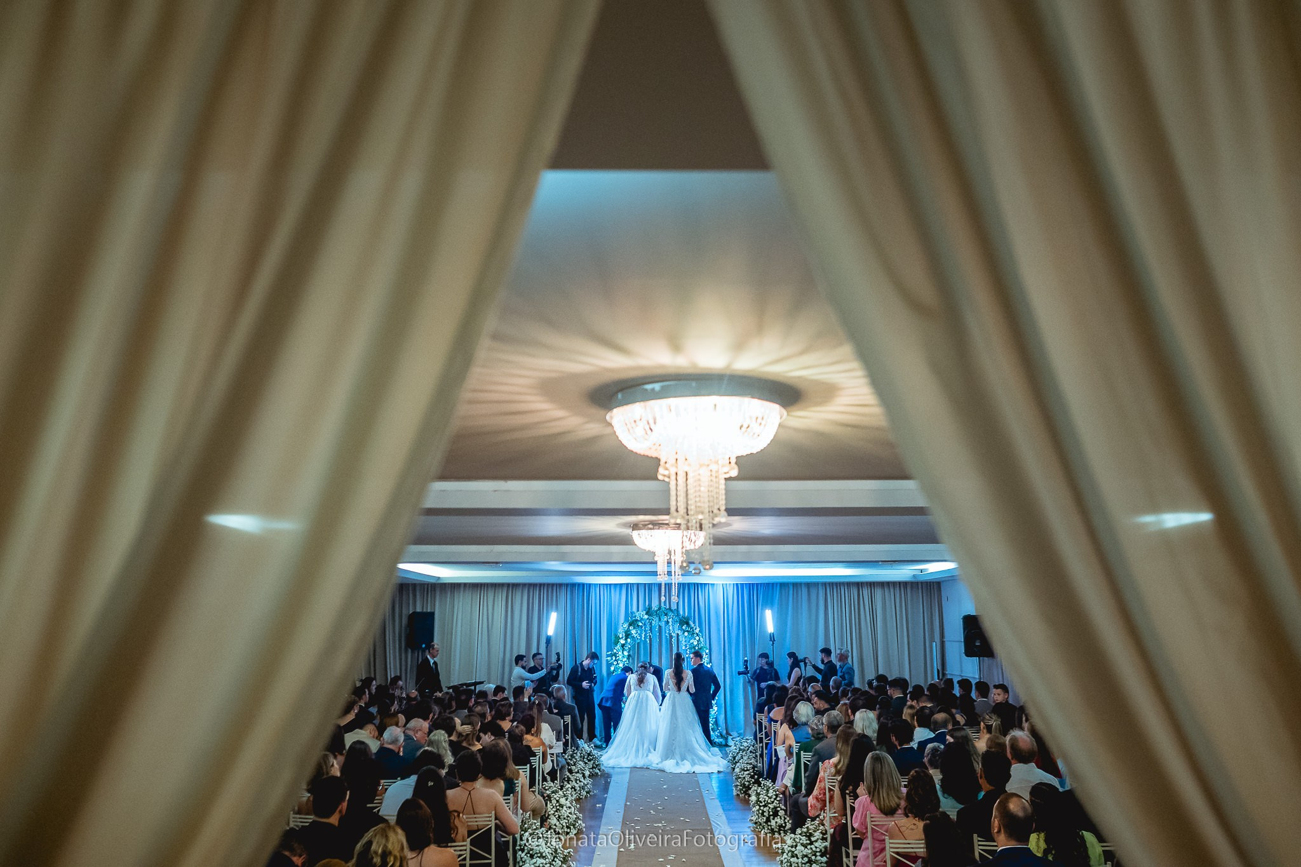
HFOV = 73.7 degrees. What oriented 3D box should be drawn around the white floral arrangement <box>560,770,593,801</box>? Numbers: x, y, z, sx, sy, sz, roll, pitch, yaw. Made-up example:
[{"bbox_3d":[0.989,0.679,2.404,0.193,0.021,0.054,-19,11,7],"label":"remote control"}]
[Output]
[{"bbox_3d":[-0.996,4.691,11.722,0.460,0.460,0.460,0,-12,0],"label":"white floral arrangement"}]

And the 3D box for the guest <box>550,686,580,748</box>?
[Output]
[{"bbox_3d":[-1.361,4.674,13.670,0.520,1.320,0.800,-3,-13,12],"label":"guest"}]

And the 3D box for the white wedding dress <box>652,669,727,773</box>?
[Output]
[{"bbox_3d":[0.656,4.756,14.533,1.250,1.400,2.200,0,-12,0],"label":"white wedding dress"}]

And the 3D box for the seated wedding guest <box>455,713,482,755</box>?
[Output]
[{"bbox_3d":[-2.165,3.941,10.196,0.480,1.280,0.780,-1,-12,6],"label":"seated wedding guest"}]

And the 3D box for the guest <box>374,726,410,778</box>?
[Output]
[{"bbox_3d":[-2.529,3.556,8.496,0.540,1.320,0.750,0,-12,2],"label":"guest"}]

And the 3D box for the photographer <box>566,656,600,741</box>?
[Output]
[{"bbox_3d":[-1.314,5.136,16.793,0.560,1.740,0.420,10,-15,-37],"label":"photographer"}]

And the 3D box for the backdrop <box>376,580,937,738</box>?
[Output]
[{"bbox_3d":[0.000,4.765,18.408,12.540,3.150,0.250,0,-12,0],"label":"backdrop"}]

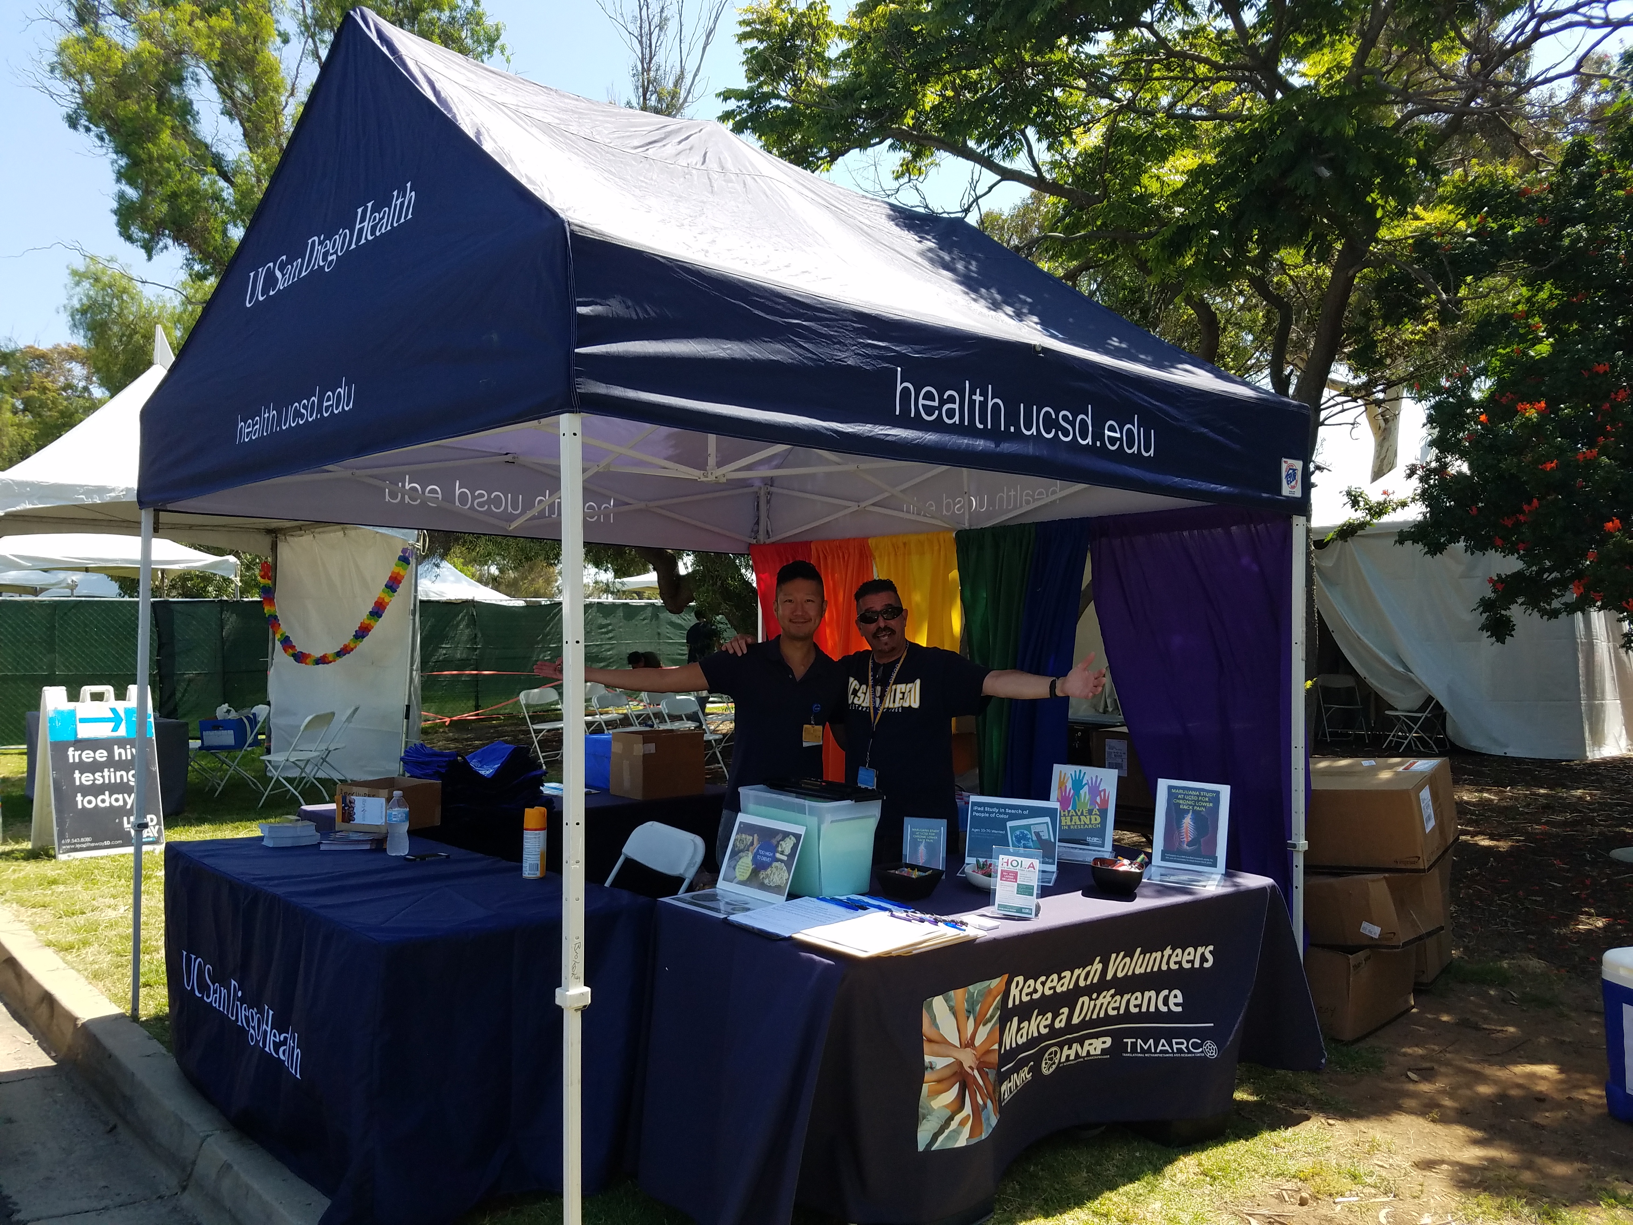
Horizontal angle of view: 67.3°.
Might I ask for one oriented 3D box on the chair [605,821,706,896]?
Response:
[{"bbox_3d":[-0.696,1.151,4.306,0.480,0.790,0.450,1,-1,-39],"label":"chair"}]

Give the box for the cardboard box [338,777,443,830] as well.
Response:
[{"bbox_3d":[-1.559,0.706,4.482,0.245,0.160,0.265,0,-1,28],"label":"cardboard box"}]

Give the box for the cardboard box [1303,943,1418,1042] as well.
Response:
[{"bbox_3d":[1.963,1.390,4.728,0.600,0.310,0.450,1,-1,-44],"label":"cardboard box"}]

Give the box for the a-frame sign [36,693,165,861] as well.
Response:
[{"bbox_3d":[-4.744,1.018,8.144,0.620,1.080,0.660,1,-1,-39],"label":"a-frame sign"}]

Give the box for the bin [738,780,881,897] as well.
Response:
[{"bbox_3d":[-0.013,0.637,3.490,0.240,0.272,0.365,1,-1,-43],"label":"bin"}]

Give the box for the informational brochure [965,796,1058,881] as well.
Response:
[{"bbox_3d":[0.592,0.689,3.747,0.280,0.210,0.170,0,-1,17],"label":"informational brochure"}]

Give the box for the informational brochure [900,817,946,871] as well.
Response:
[{"bbox_3d":[0.311,0.679,3.549,0.128,0.172,0.060,0,-1,19],"label":"informational brochure"}]

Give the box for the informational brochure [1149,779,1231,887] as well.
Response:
[{"bbox_3d":[1.127,0.662,3.722,0.220,0.268,0.190,0,-1,25],"label":"informational brochure"}]

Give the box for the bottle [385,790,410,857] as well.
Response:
[{"bbox_3d":[-1.359,0.678,3.987,0.068,0.206,0.068,0,-1,0],"label":"bottle"}]

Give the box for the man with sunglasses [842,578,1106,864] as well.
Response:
[{"bbox_3d":[0.406,0.705,4.009,1.080,1.640,0.420,0,-1,12],"label":"man with sunglasses"}]

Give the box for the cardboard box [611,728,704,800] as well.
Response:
[{"bbox_3d":[-0.693,0.666,5.402,0.326,0.270,0.250,1,-1,-40],"label":"cardboard box"}]

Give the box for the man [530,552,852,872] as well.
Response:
[{"bbox_3d":[-0.374,0.669,3.939,1.070,1.690,0.400,0,-1,0],"label":"man"}]

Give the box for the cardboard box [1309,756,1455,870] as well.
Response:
[{"bbox_3d":[2.198,0.811,4.988,0.590,0.315,0.530,-6,3,41],"label":"cardboard box"}]

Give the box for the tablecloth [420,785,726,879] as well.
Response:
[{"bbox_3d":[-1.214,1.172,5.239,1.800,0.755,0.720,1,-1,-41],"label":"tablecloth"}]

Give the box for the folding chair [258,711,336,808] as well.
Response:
[{"bbox_3d":[-4.316,1.203,10.226,0.470,0.785,0.450,0,-1,3],"label":"folding chair"}]

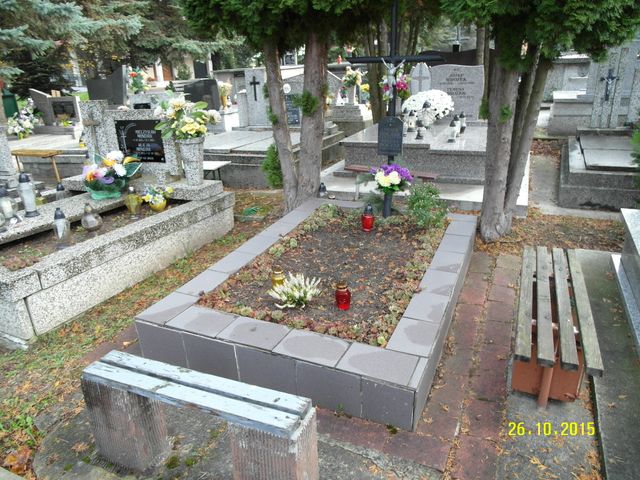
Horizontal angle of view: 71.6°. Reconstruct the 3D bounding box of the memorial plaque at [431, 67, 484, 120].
[{"bbox_3d":[1.987,-2.165,6.505,0.750,0.770,0.110,8,24,23],"label":"memorial plaque"}]

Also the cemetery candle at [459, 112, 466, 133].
[{"bbox_3d":[1.830,-1.496,5.688,0.083,0.269,0.083,8,24,23],"label":"cemetery candle"}]

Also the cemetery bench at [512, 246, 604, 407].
[{"bbox_3d":[1.060,0.444,2.085,0.273,0.437,1.052,8,24,23],"label":"cemetery bench"}]

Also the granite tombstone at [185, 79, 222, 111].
[{"bbox_3d":[-1.928,-2.379,7.281,0.610,0.540,0.130,8,24,23],"label":"granite tombstone"}]

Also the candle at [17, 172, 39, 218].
[{"bbox_3d":[-2.375,-0.368,3.598,0.118,0.358,0.118,8,24,23],"label":"candle"}]

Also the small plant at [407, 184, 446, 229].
[{"bbox_3d":[0.876,-0.301,3.621,0.310,0.340,0.300,8,24,23],"label":"small plant"}]

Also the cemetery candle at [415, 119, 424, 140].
[{"bbox_3d":[1.173,-1.298,5.210,0.088,0.233,0.088,8,24,23],"label":"cemetery candle"}]

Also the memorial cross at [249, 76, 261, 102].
[{"bbox_3d":[-0.981,-2.293,6.716,0.170,0.380,0.030,8,24,23],"label":"memorial cross"}]

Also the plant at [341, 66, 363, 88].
[{"bbox_3d":[0.535,-2.598,7.086,0.340,0.330,0.300,8,24,23],"label":"plant"}]

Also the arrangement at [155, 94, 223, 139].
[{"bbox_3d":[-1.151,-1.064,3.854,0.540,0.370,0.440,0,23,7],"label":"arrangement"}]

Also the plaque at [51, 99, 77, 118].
[{"bbox_3d":[-4.270,-2.174,7.381,0.450,0.300,0.040,1,22,9],"label":"plaque"}]

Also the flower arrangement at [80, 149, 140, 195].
[{"bbox_3d":[-1.828,-0.569,3.917,0.450,0.370,0.390,8,24,23],"label":"flower arrangement"}]

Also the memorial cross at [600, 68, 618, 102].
[{"bbox_3d":[3.666,-1.969,5.619,0.200,0.400,0.050,8,24,23],"label":"memorial cross"}]

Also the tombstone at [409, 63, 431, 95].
[{"bbox_3d":[1.509,-2.239,6.670,0.310,0.800,0.100,8,24,23],"label":"tombstone"}]

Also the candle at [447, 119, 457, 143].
[{"bbox_3d":[1.548,-1.272,5.180,0.088,0.266,0.088,8,24,23],"label":"candle"}]

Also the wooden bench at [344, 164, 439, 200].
[{"bbox_3d":[0.691,-0.485,4.426,0.965,0.406,0.190,13,27,33],"label":"wooden bench"}]

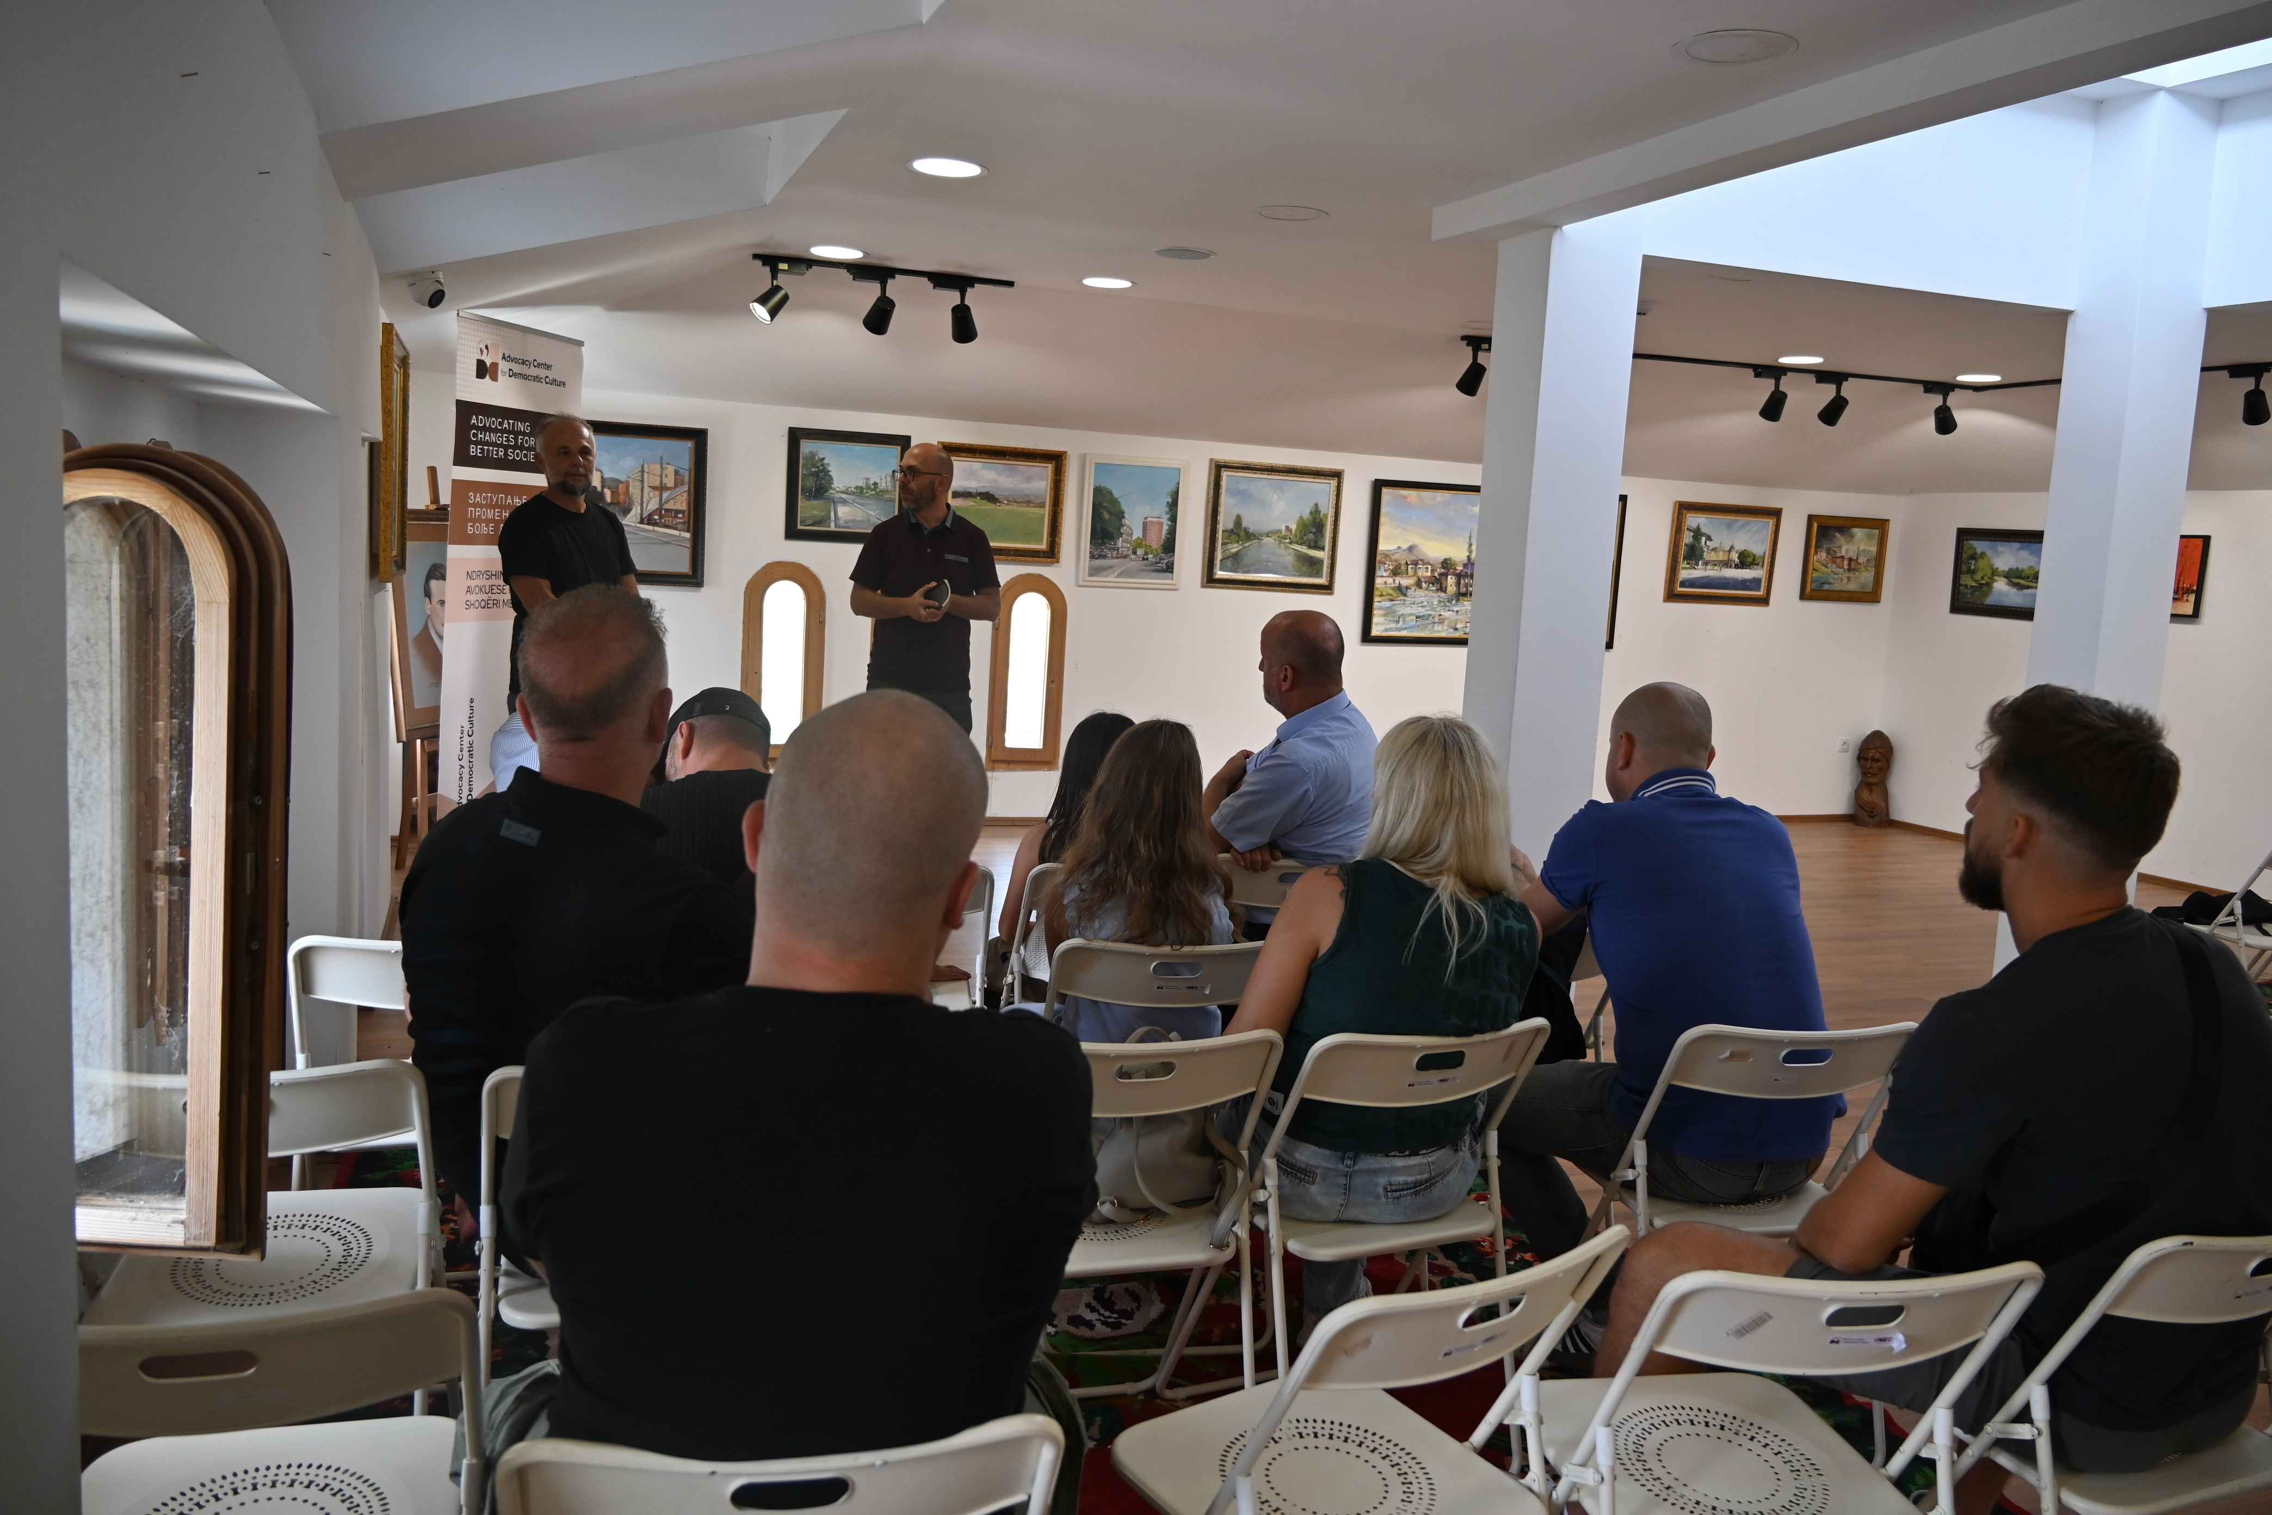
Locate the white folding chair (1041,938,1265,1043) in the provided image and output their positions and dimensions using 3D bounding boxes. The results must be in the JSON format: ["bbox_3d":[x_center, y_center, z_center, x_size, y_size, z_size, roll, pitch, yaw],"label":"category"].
[{"bbox_3d":[0.006,0.660,3.122,0.410,0.780,0.470,2,7,-12],"label":"white folding chair"}]

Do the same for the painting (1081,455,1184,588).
[{"bbox_3d":[-0.016,-1.211,8.811,0.572,0.667,0.040,1,7,-21],"label":"painting"}]

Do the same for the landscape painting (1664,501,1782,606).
[{"bbox_3d":[3.491,-1.201,10.117,0.770,0.585,0.050,1,7,-21],"label":"landscape painting"}]

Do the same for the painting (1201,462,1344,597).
[{"bbox_3d":[0.735,-1.221,9.084,0.780,0.670,0.050,1,7,-21],"label":"painting"}]

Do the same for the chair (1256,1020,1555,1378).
[{"bbox_3d":[0.358,0.776,2.835,0.455,0.785,0.460,0,8,-27],"label":"chair"}]

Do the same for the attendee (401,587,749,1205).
[{"bbox_3d":[-0.794,0.435,2.627,0.530,1.385,0.780,2,7,-13],"label":"attendee"}]

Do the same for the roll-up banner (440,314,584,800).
[{"bbox_3d":[-2.248,-0.437,6.146,0.200,2.130,0.820,5,7,12],"label":"roll-up banner"}]

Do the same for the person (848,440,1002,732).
[{"bbox_3d":[-0.763,-0.218,6.042,0.520,1.771,0.400,3,7,1],"label":"person"}]

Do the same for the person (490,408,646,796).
[{"bbox_3d":[-1.702,-0.117,5.102,0.500,1.800,0.320,-3,9,-44],"label":"person"}]

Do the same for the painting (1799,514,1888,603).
[{"bbox_3d":[4.639,-1.295,11.152,0.680,0.545,0.050,1,7,-23],"label":"painting"}]

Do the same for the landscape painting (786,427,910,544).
[{"bbox_3d":[-1.436,-1.353,8.550,0.615,0.557,0.040,1,7,-20],"label":"landscape painting"}]

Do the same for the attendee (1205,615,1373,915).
[{"bbox_3d":[0.277,0.314,4.235,0.680,1.360,0.520,8,8,34],"label":"attendee"}]

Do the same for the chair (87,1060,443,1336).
[{"bbox_3d":[-1.121,0.706,2.211,0.410,0.780,0.470,1,7,-18],"label":"chair"}]

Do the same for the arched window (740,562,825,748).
[{"bbox_3d":[-1.723,-0.449,8.308,0.400,1.010,0.100,1,7,-21],"label":"arched window"}]

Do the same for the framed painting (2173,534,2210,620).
[{"bbox_3d":[5.635,-0.999,9.367,0.035,0.441,0.500,1,7,-20],"label":"framed painting"}]

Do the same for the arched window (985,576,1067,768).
[{"bbox_3d":[-0.565,-0.446,9.012,0.404,1.047,0.080,1,7,-20],"label":"arched window"}]

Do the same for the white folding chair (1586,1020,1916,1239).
[{"bbox_3d":[1.039,0.800,3.054,0.453,0.776,0.490,2,7,-15],"label":"white folding chair"}]

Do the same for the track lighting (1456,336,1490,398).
[{"bbox_3d":[1.163,-1.347,5.876,0.120,0.210,0.130,1,7,-23],"label":"track lighting"}]

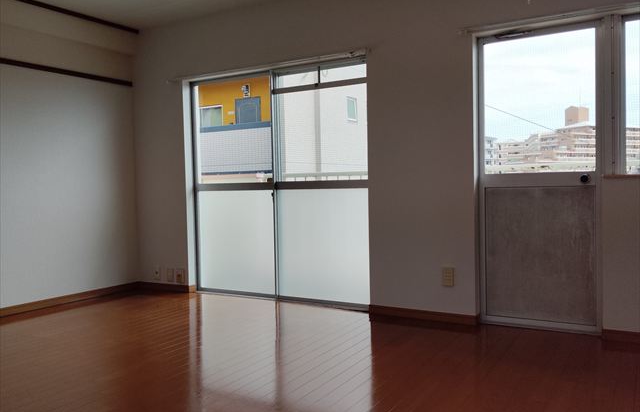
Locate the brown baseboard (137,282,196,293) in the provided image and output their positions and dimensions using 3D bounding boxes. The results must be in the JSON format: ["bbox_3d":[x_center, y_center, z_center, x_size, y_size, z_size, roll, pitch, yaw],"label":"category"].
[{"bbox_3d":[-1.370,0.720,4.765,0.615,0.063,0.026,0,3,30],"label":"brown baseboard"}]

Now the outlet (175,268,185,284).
[{"bbox_3d":[-1.218,0.617,4.662,0.078,0.120,0.013,0,3,30],"label":"outlet"}]

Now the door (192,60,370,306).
[{"bbox_3d":[-0.346,-0.152,4.257,1.711,1.792,0.085,0,3,30],"label":"door"}]

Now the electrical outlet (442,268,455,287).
[{"bbox_3d":[0.827,0.462,3.454,0.073,0.120,0.013,0,3,30],"label":"electrical outlet"}]

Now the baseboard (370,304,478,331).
[{"bbox_3d":[0.673,0.723,3.560,0.739,0.064,0.020,0,3,30],"label":"baseboard"}]

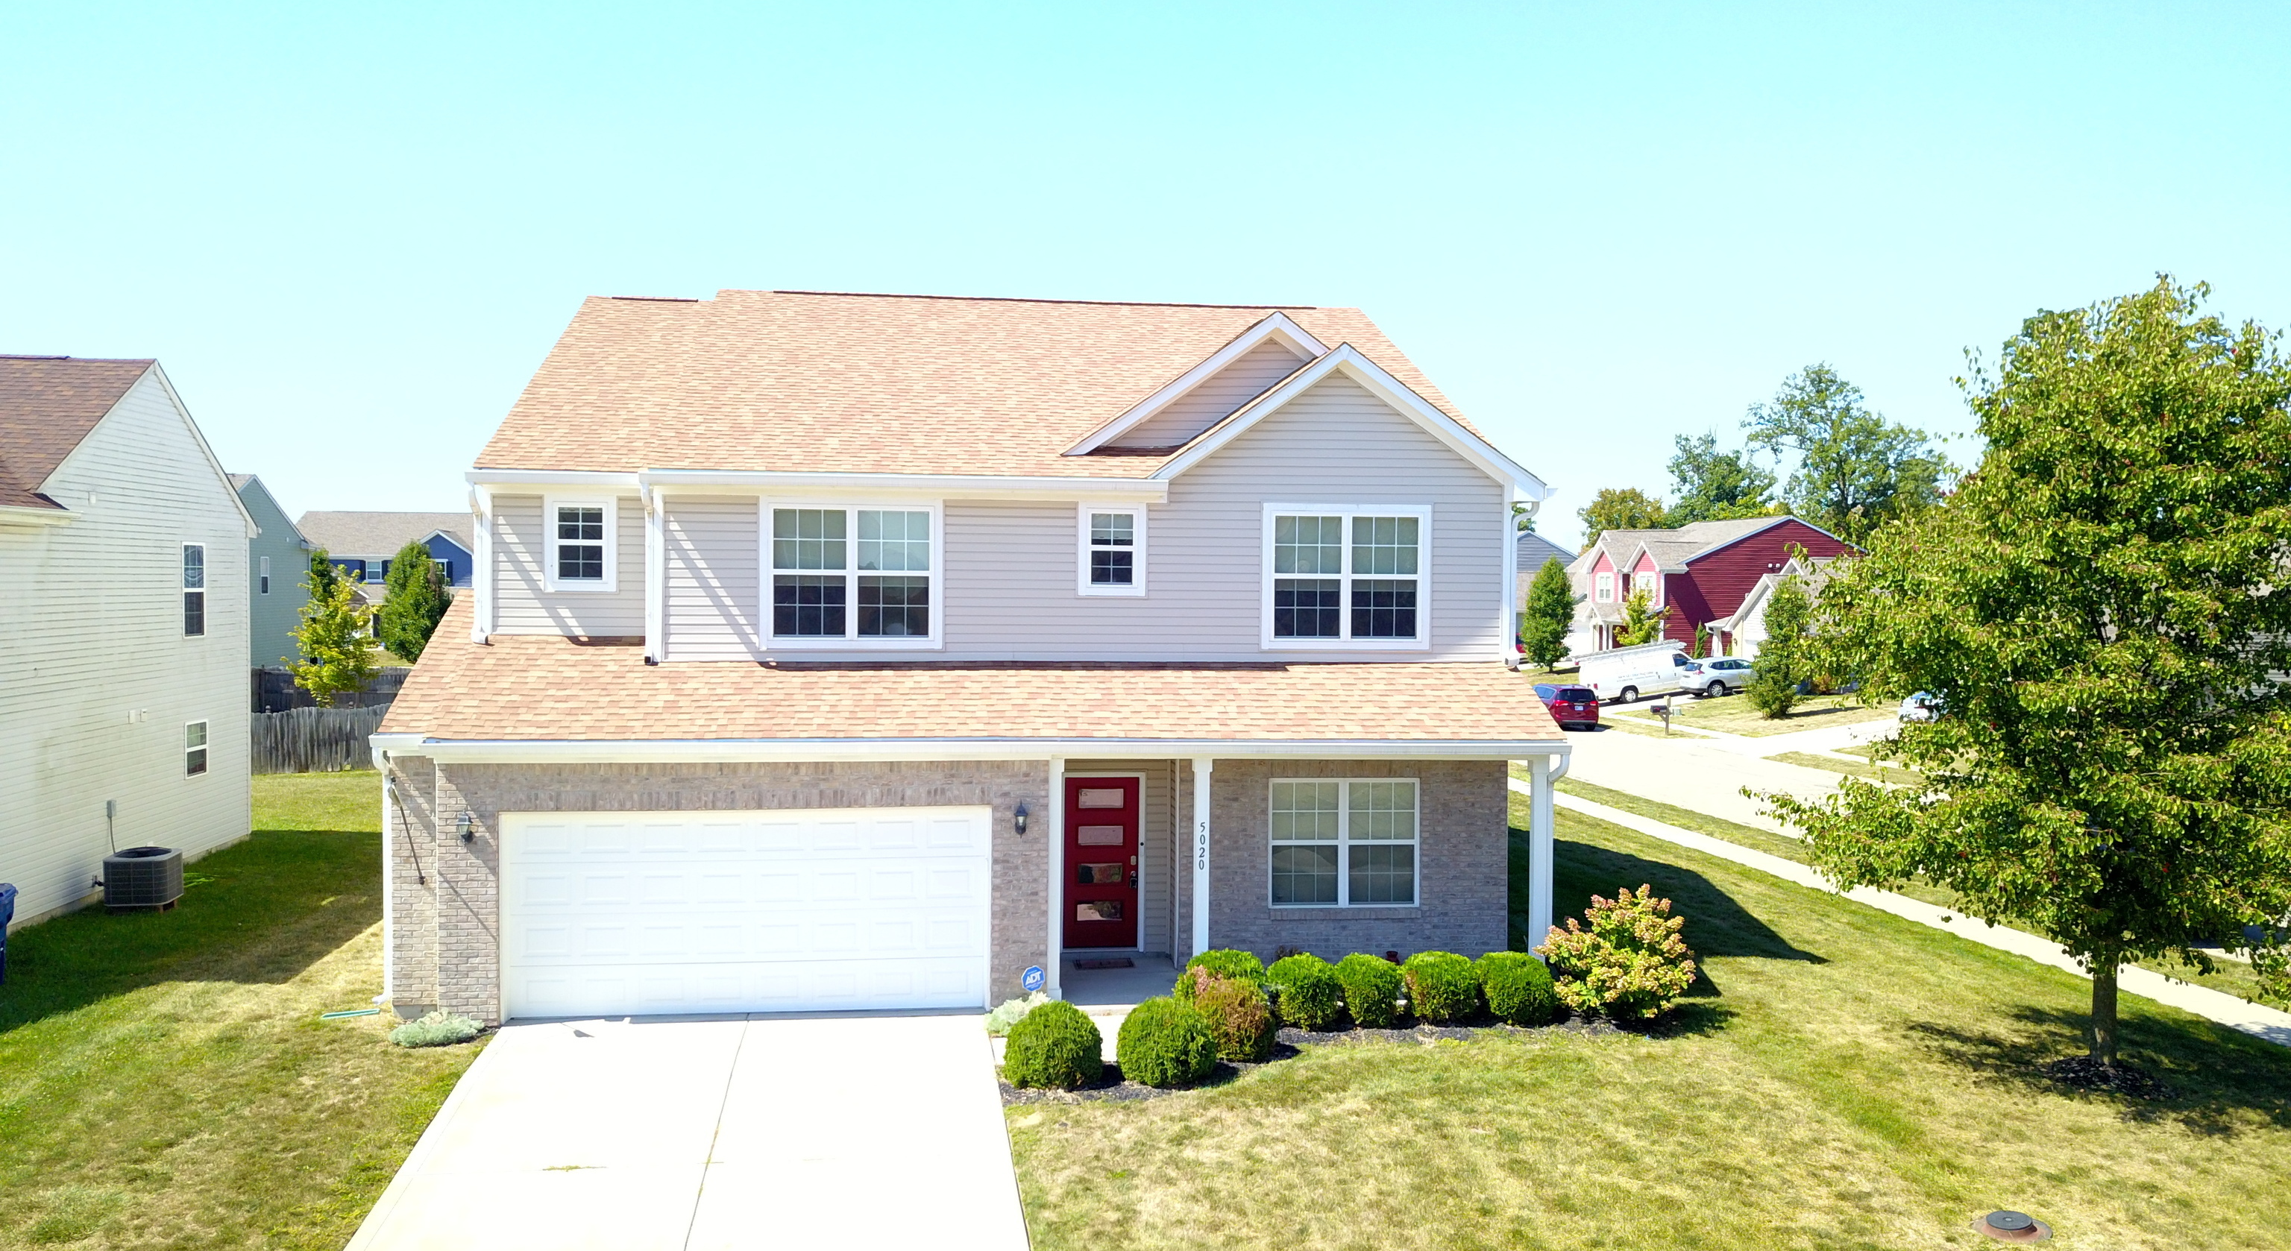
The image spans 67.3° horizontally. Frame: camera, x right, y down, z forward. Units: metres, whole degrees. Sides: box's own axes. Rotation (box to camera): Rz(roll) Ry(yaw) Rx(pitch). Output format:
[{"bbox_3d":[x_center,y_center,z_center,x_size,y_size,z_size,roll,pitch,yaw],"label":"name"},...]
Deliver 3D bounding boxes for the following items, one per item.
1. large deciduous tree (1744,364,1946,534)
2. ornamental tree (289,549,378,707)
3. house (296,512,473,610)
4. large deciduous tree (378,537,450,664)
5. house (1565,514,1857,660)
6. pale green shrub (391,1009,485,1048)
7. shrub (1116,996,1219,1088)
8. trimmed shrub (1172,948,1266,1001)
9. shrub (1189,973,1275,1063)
[{"bbox_3d":[52.841,-9.124,130.321,15.300,21.382,15.300,0,2,-8],"label":"large deciduous tree"},{"bbox_3d":[-23.782,0.705,50.565,2.600,5.670,2.600,0,2,-7],"label":"ornamental tree"},{"bbox_3d":[-45.175,-3.056,106.457,13.000,8.400,13.500,0,2,-8],"label":"house"},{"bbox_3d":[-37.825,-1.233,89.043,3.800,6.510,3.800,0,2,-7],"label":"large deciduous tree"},{"bbox_3d":[31.454,-1.738,95.639,11.800,8.000,14.500,0,2,-7],"label":"house"},{"bbox_3d":[-7.000,3.980,17.000,0.920,0.380,0.720,0,2,-7],"label":"pale green shrub"},{"bbox_3d":[0.197,3.826,15.803,0.930,0.830,0.930,0,2,-8],"label":"shrub"},{"bbox_3d":[0.770,3.770,18.050,0.970,0.800,0.930,0,2,-7],"label":"trimmed shrub"},{"bbox_3d":[0.857,3.802,16.652,0.840,0.830,0.840,0,2,-8],"label":"shrub"}]

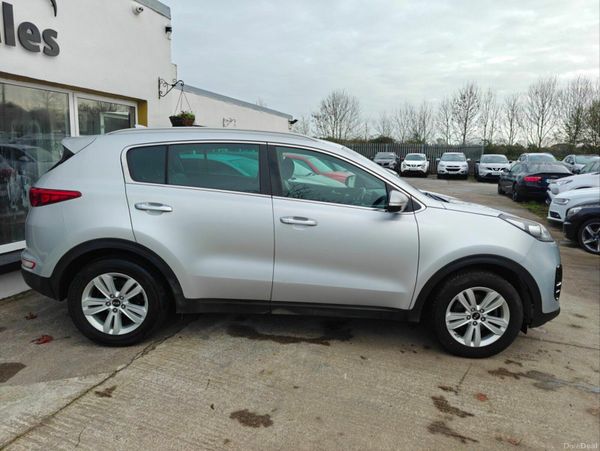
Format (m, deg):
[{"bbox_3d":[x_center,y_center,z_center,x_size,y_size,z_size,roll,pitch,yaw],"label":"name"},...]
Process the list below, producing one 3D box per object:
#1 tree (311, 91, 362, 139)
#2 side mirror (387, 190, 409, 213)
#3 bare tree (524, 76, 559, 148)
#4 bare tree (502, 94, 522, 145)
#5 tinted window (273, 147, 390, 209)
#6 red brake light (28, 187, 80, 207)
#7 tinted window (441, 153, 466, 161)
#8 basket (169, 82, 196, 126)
[{"bbox_3d":[4.241,-11.878,50.677,5.754,8.752,5.754,2,10,0],"label":"tree"},{"bbox_3d":[0.671,-0.167,2.877,0.130,0.150,0.210,2,11,-1],"label":"side mirror"},{"bbox_3d":[24.922,-10.043,42.683,3.410,10.000,3.410,6,11,16],"label":"bare tree"},{"bbox_3d":[22.911,-9.720,44.809,2.100,8.440,2.100,6,11,16],"label":"bare tree"},{"bbox_3d":[0.225,-0.354,3.046,0.830,0.440,0.080,2,-11,-1],"label":"tinted window"},{"bbox_3d":[-1.794,-0.203,3.040,0.460,0.150,0.280,2,10,-1],"label":"red brake light"},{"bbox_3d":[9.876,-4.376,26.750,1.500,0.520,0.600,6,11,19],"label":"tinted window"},{"bbox_3d":[-1.720,-1.749,6.120,0.390,0.630,0.390,5,11,16],"label":"basket"}]

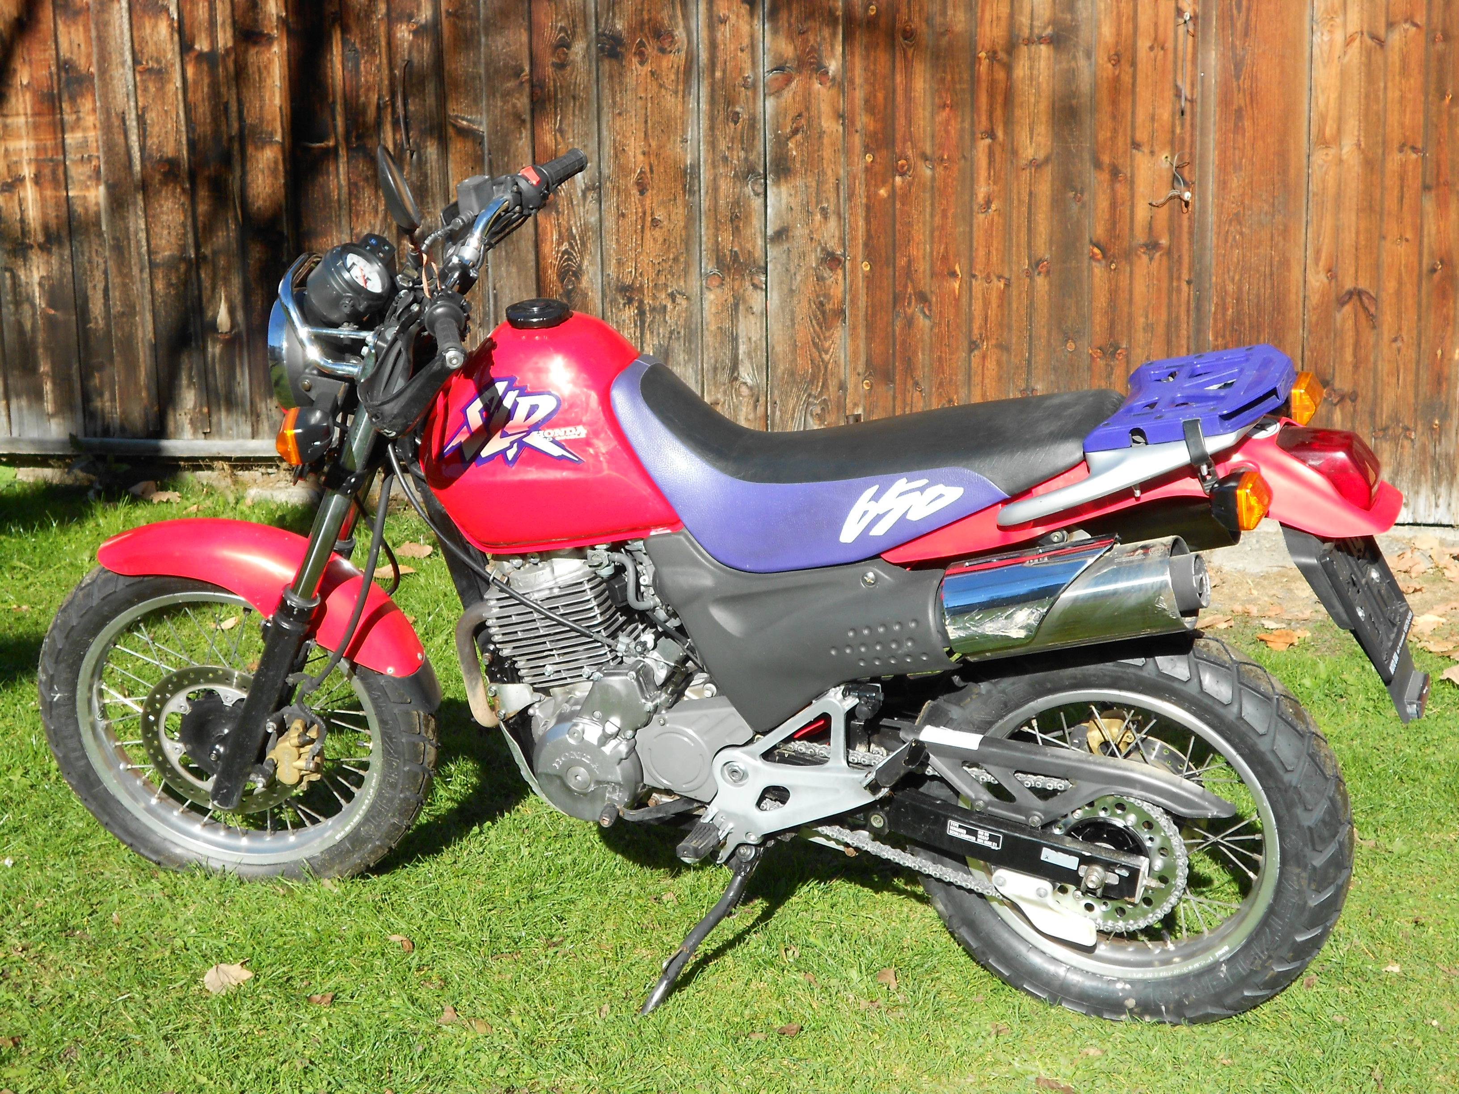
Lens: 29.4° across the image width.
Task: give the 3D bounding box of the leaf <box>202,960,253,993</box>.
[{"bbox_3d":[-0.760,0.653,4.215,0.075,0.025,0.085,-1,14,0],"label":"leaf"}]

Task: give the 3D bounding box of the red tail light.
[{"bbox_3d":[0.782,-0.106,3.630,0.125,0.085,0.110,5,25,20],"label":"red tail light"}]

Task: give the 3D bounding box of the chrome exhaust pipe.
[{"bbox_3d":[0.451,0.068,3.683,0.385,0.125,0.120,-8,18,25],"label":"chrome exhaust pipe"}]

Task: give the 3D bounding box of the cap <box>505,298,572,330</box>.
[{"bbox_3d":[-0.273,-0.333,3.979,0.093,0.024,0.093,-3,21,1],"label":"cap"}]

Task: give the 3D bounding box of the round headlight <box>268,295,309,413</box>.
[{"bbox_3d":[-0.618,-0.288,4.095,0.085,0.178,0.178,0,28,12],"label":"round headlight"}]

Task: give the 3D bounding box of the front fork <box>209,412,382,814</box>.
[{"bbox_3d":[-0.635,0.048,4.284,0.070,0.840,0.240,24,31,-1],"label":"front fork"}]

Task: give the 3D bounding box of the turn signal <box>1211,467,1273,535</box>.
[{"bbox_3d":[0.642,-0.057,3.492,0.070,0.060,0.068,5,25,20],"label":"turn signal"}]

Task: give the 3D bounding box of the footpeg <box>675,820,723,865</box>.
[{"bbox_3d":[-0.043,0.416,3.932,0.040,0.032,0.092,5,19,20],"label":"footpeg"}]

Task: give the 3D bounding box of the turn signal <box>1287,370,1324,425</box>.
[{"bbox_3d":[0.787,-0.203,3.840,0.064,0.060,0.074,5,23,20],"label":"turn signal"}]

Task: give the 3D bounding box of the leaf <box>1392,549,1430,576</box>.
[{"bbox_3d":[1.622,0.037,6.636,0.095,0.035,0.110,-1,14,0],"label":"leaf"}]

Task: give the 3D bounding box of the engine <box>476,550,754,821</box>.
[{"bbox_3d":[-0.126,0.183,4.134,0.420,0.430,0.350,5,23,20],"label":"engine"}]

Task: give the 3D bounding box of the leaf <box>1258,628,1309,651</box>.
[{"bbox_3d":[1.191,0.199,5.995,0.115,0.030,0.110,-1,14,0],"label":"leaf"}]

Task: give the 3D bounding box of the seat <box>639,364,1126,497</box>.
[{"bbox_3d":[0.212,-0.177,3.850,0.700,0.135,0.280,5,23,20],"label":"seat"}]

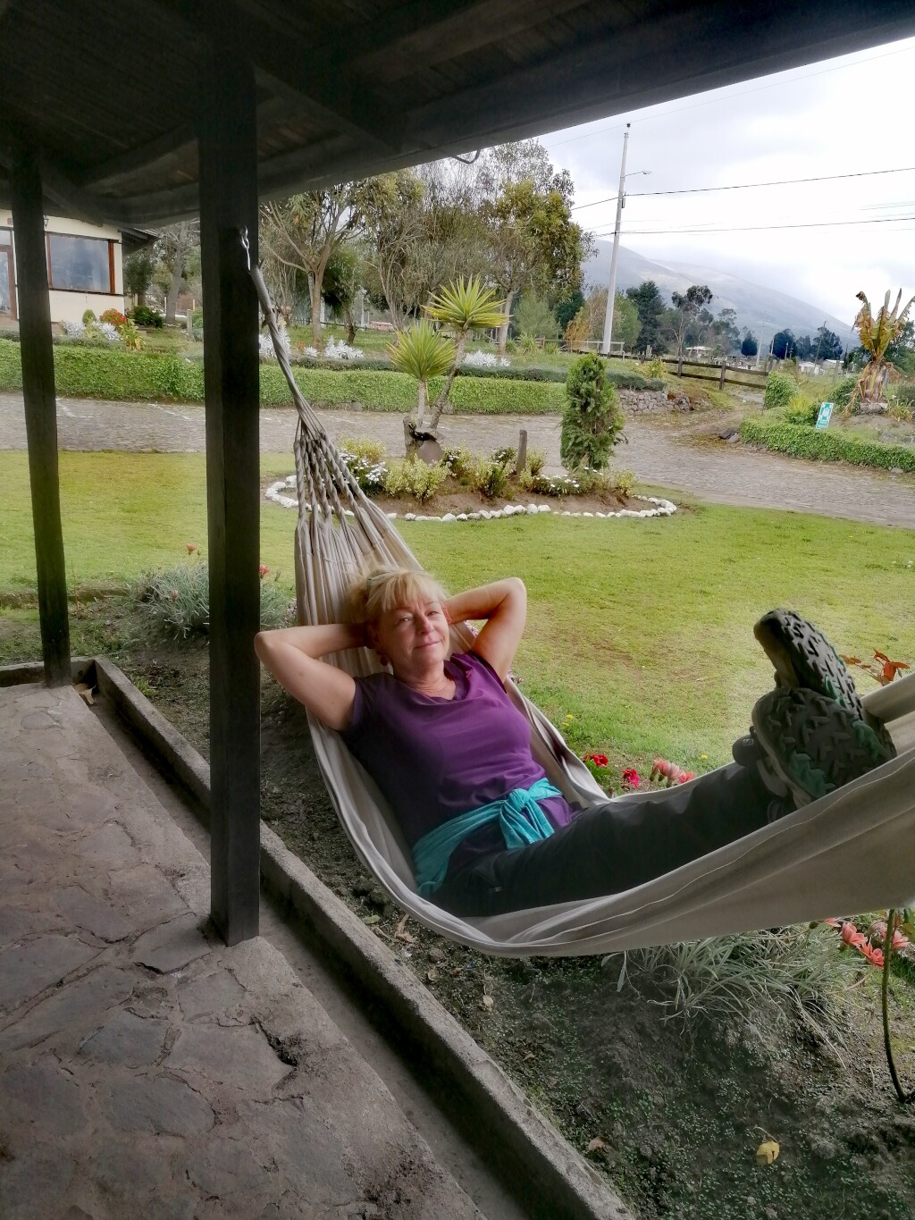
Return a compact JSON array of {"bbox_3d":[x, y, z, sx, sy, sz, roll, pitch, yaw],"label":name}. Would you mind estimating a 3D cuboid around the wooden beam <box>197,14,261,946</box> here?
[{"bbox_3d":[-0.649,-0.210,2.739,0.117,2.576,0.117,-9,19,-38],"label":"wooden beam"}]

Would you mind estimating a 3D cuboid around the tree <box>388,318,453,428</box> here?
[{"bbox_3d":[-0.444,-2.842,11.502,0.829,1.274,0.829,2,14,-3],"label":"tree"}]

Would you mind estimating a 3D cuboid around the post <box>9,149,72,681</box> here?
[{"bbox_3d":[-2.136,-0.904,4.897,0.117,2.697,0.117,-9,19,-38],"label":"post"}]

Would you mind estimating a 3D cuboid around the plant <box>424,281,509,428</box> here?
[{"bbox_3d":[0.103,-3.093,11.504,1.025,1.766,1.025,3,14,0],"label":"plant"}]

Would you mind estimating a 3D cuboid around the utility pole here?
[{"bbox_3d":[6.833,-15.807,41.032,0.300,9.435,0.300,5,15,8],"label":"utility pole"}]

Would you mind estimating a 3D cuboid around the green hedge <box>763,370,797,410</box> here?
[{"bbox_3d":[7.142,-4.857,21.000,0.757,0.836,0.800,7,15,17],"label":"green hedge"}]

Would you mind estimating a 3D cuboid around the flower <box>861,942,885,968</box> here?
[{"bbox_3d":[1.201,0.997,2.750,0.069,0.060,0.069,10,16,26],"label":"flower"}]

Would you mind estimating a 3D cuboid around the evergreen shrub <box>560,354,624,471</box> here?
[{"bbox_3d":[1.646,-2.373,11.703,0.797,1.513,0.797,5,15,7],"label":"evergreen shrub"}]

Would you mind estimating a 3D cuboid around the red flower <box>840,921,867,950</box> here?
[{"bbox_3d":[1.167,0.958,2.800,0.076,0.070,0.076,10,16,25],"label":"red flower"}]

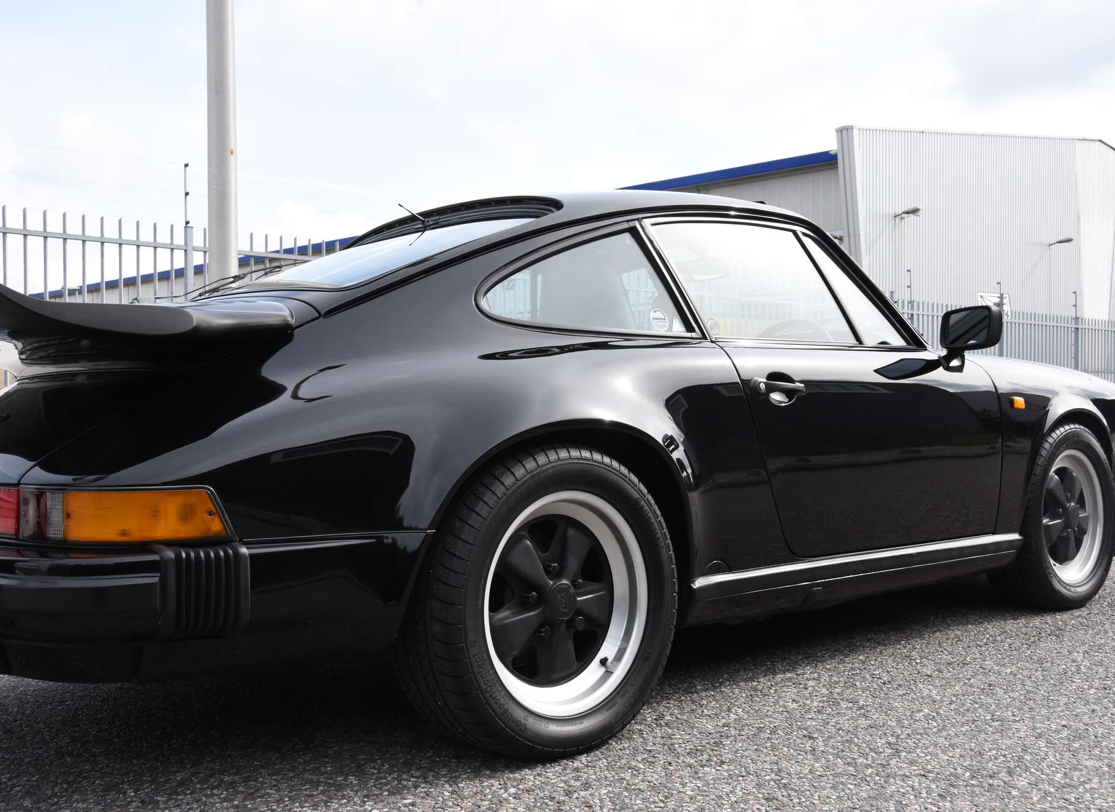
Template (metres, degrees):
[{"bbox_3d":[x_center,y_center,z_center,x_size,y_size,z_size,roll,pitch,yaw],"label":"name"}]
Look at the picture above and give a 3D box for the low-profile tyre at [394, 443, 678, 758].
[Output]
[{"bbox_3d":[-0.040,0.387,2.282,0.630,0.622,0.225,-1,-1,-42],"label":"low-profile tyre"}]

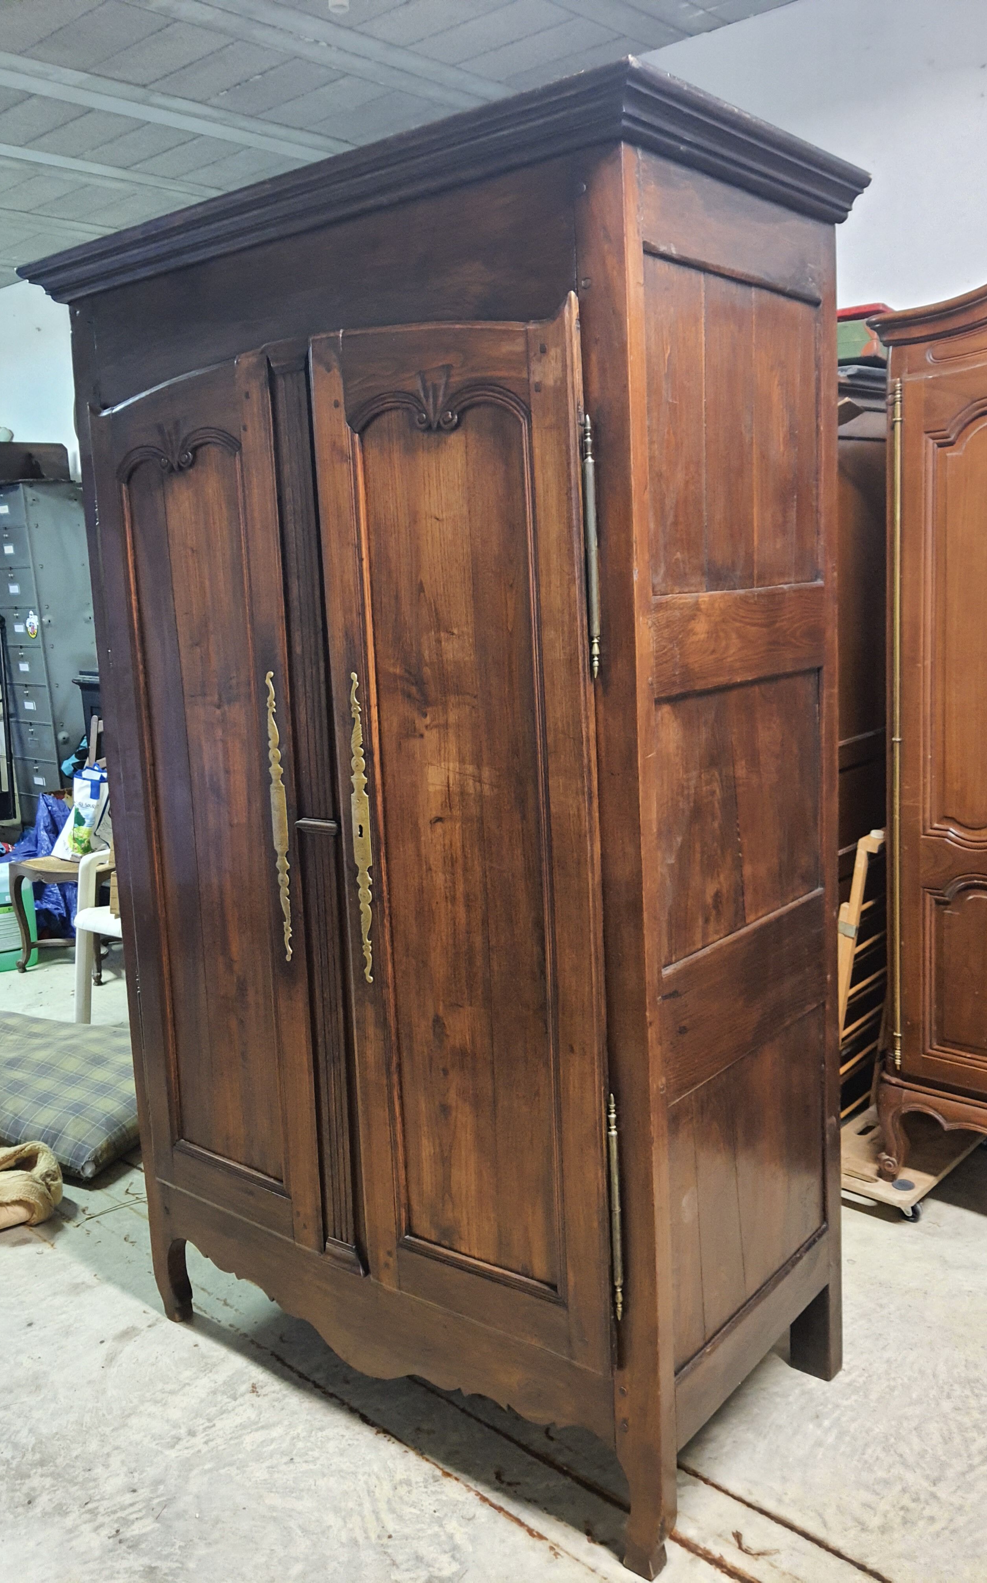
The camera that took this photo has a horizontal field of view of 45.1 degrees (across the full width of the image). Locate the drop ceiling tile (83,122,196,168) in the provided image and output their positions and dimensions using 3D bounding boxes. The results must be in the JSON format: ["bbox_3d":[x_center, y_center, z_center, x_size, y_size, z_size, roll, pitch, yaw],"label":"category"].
[{"bbox_3d":[-1.209,-2.200,4.049,0.440,0.020,0.190,5,12,39],"label":"drop ceiling tile"}]

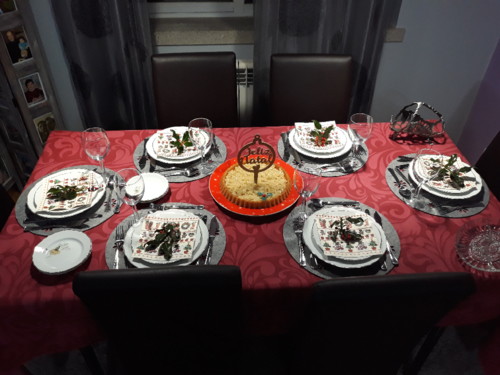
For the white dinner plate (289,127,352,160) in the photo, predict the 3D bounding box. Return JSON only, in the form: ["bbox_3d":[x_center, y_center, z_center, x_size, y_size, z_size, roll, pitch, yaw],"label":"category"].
[{"bbox_3d":[0.304,-0.193,1.676,0.266,0.028,0.266,0,40,0],"label":"white dinner plate"}]

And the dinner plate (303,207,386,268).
[{"bbox_3d":[0.304,0.162,1.256,0.266,0.028,0.266,0,40,0],"label":"dinner plate"}]

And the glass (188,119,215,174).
[{"bbox_3d":[-0.185,-0.155,1.500,0.090,0.195,0.090,-1,40,-2],"label":"glass"}]

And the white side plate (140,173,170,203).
[{"bbox_3d":[-0.381,0.007,1.435,0.170,0.025,0.170,-1,40,-2],"label":"white side plate"}]

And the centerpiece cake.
[{"bbox_3d":[0.024,-0.089,1.371,0.265,0.235,0.265,-1,40,-2],"label":"centerpiece cake"}]

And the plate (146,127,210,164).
[{"bbox_3d":[-0.296,-0.171,1.641,0.266,0.028,0.266,-1,40,-2],"label":"plate"}]

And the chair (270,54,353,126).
[{"bbox_3d":[0.307,-0.115,1.994,0.420,0.939,0.550,-2,42,-4],"label":"chair"}]

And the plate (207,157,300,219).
[{"bbox_3d":[0.019,-0.008,1.422,0.338,0.028,0.338,1,42,-1],"label":"plate"}]

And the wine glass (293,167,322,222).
[{"bbox_3d":[0.187,0.024,1.293,0.090,0.195,0.090,-1,40,-2],"label":"wine glass"}]

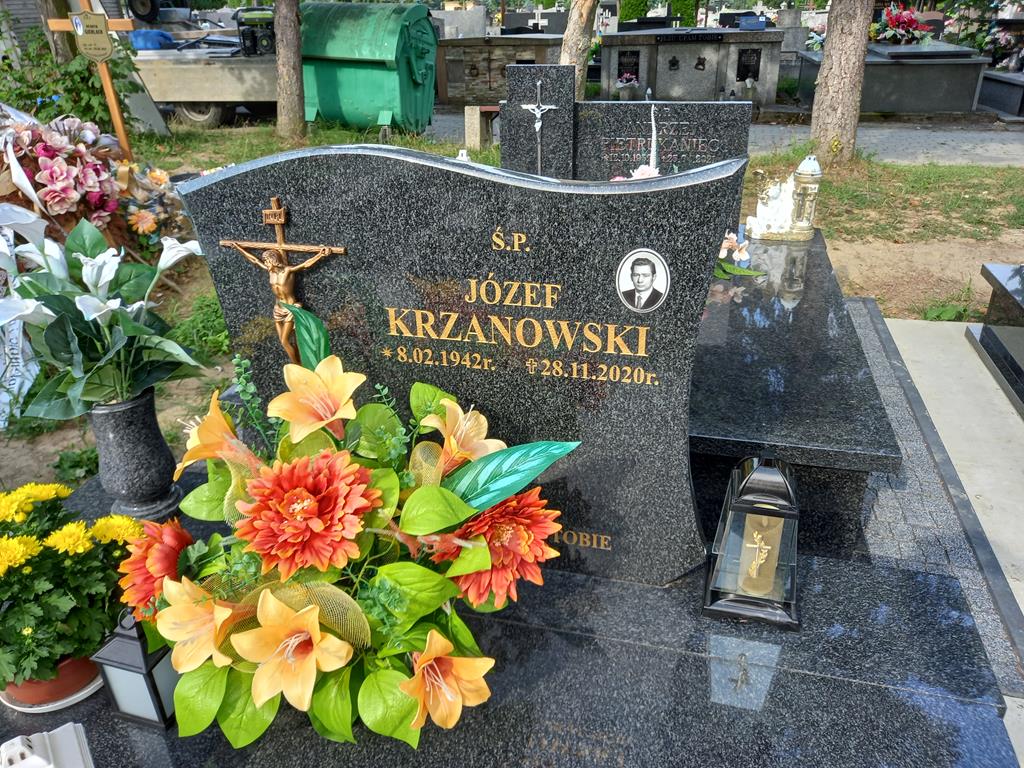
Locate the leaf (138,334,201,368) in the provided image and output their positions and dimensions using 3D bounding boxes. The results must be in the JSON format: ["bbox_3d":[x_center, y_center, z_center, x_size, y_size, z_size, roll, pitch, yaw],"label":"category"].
[{"bbox_3d":[-0.695,-0.068,1.500,0.130,0.055,0.070,-15,31,-23],"label":"leaf"}]

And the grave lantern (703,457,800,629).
[{"bbox_3d":[0.455,0.262,1.354,0.172,0.317,0.172,5,29,13],"label":"grave lantern"}]

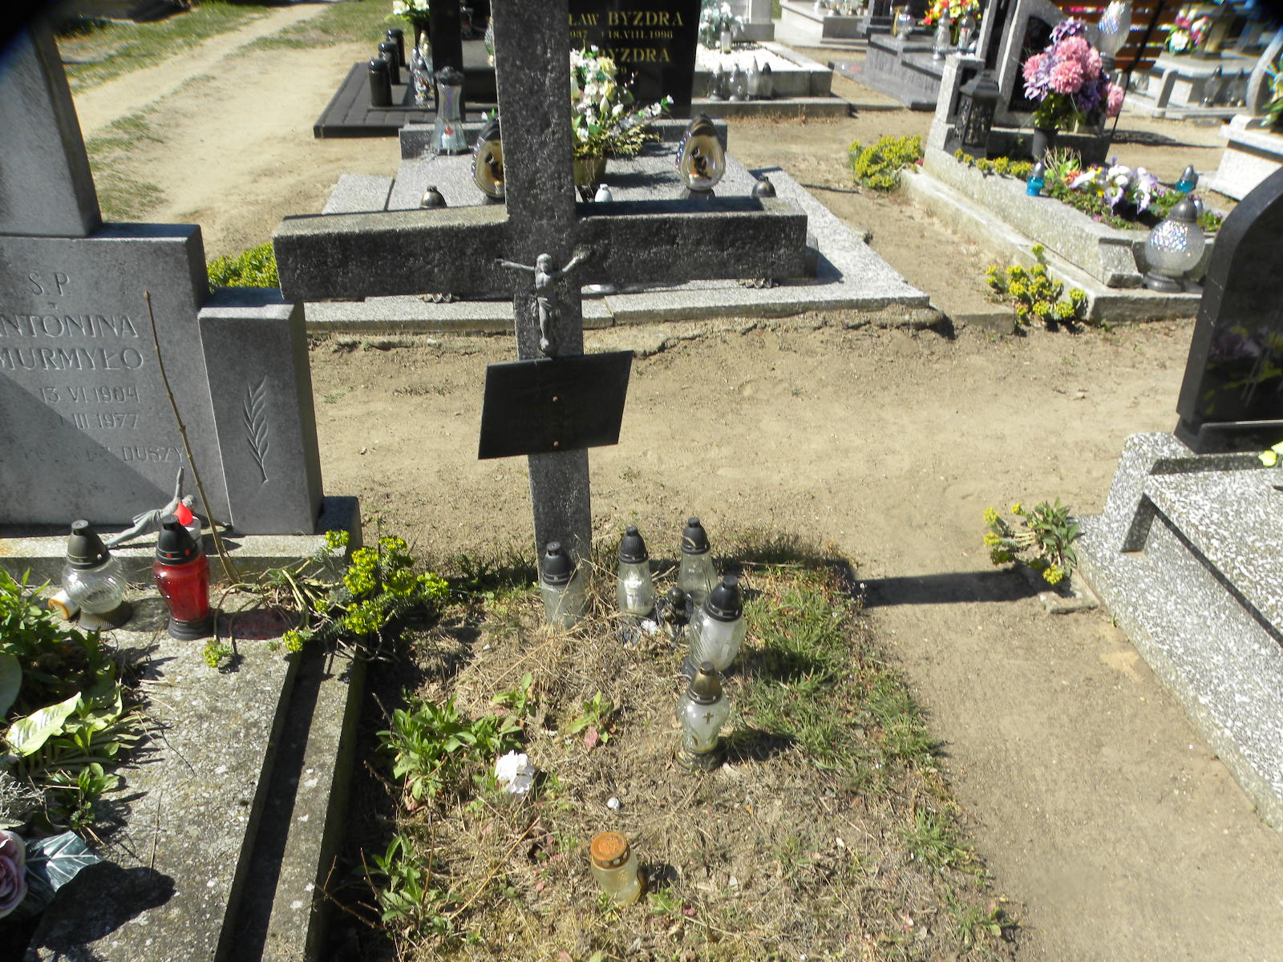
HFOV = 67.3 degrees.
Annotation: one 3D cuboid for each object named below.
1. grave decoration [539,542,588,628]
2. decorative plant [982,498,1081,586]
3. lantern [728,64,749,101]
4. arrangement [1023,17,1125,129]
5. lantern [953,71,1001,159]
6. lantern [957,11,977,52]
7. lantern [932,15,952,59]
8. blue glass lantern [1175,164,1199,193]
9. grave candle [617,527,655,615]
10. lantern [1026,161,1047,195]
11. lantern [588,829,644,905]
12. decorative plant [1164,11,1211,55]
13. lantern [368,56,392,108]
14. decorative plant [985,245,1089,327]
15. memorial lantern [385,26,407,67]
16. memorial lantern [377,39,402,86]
[{"bbox_3d":[-0.194,0.247,2.292,0.105,0.230,0.105,-8,32,-6],"label":"grave decoration"},{"bbox_3d":[0.999,0.138,2.445,0.240,0.170,0.220,-2,31,-8],"label":"decorative plant"},{"bbox_3d":[0.757,-3.124,7.545,0.135,0.255,0.135,-2,31,-8],"label":"lantern"},{"bbox_3d":[2.373,-2.235,5.300,0.500,0.530,0.420,-3,31,-8],"label":"arrangement"},{"bbox_3d":[1.911,-2.076,5.460,0.190,0.450,0.190,-3,31,-8],"label":"lantern"},{"bbox_3d":[3.105,-4.287,9.200,0.175,0.400,0.175,-3,31,-8],"label":"lantern"},{"bbox_3d":[2.299,-3.431,7.416,0.120,0.310,0.120,9,33,13],"label":"lantern"},{"bbox_3d":[2.713,-1.490,4.800,0.088,0.165,0.088,-3,31,-8],"label":"blue glass lantern"},{"bbox_3d":[-0.015,0.201,2.200,0.095,0.237,0.095,-3,31,-8],"label":"grave candle"},{"bbox_3d":[1.924,-1.465,4.667,0.078,0.150,0.078,-2,31,-8],"label":"lantern"},{"bbox_3d":[-0.047,0.683,1.688,0.075,0.135,0.075,-10,31,6],"label":"lantern"},{"bbox_3d":[4.430,-3.631,7.800,0.360,0.330,0.300,16,35,23],"label":"decorative plant"},{"bbox_3d":[-1.827,-2.790,6.755,0.145,0.315,0.145,-2,31,-8],"label":"lantern"},{"bbox_3d":[1.658,-0.829,4.009,0.420,0.270,0.360,-2,31,-8],"label":"decorative plant"},{"bbox_3d":[-2.115,-3.740,8.314,0.148,0.305,0.148,-2,31,-8],"label":"memorial lantern"},{"bbox_3d":[-2.119,-3.509,8.100,0.175,0.340,0.175,-3,31,-8],"label":"memorial lantern"}]

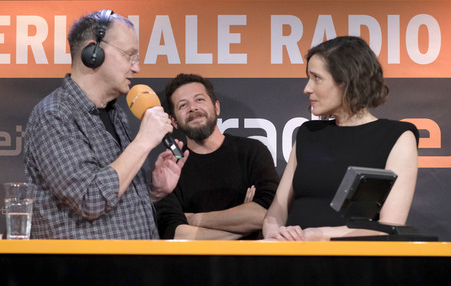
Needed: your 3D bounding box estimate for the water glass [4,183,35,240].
[{"bbox_3d":[-0.559,0.185,1.795,0.080,0.150,0.080,0,-4,0],"label":"water glass"}]

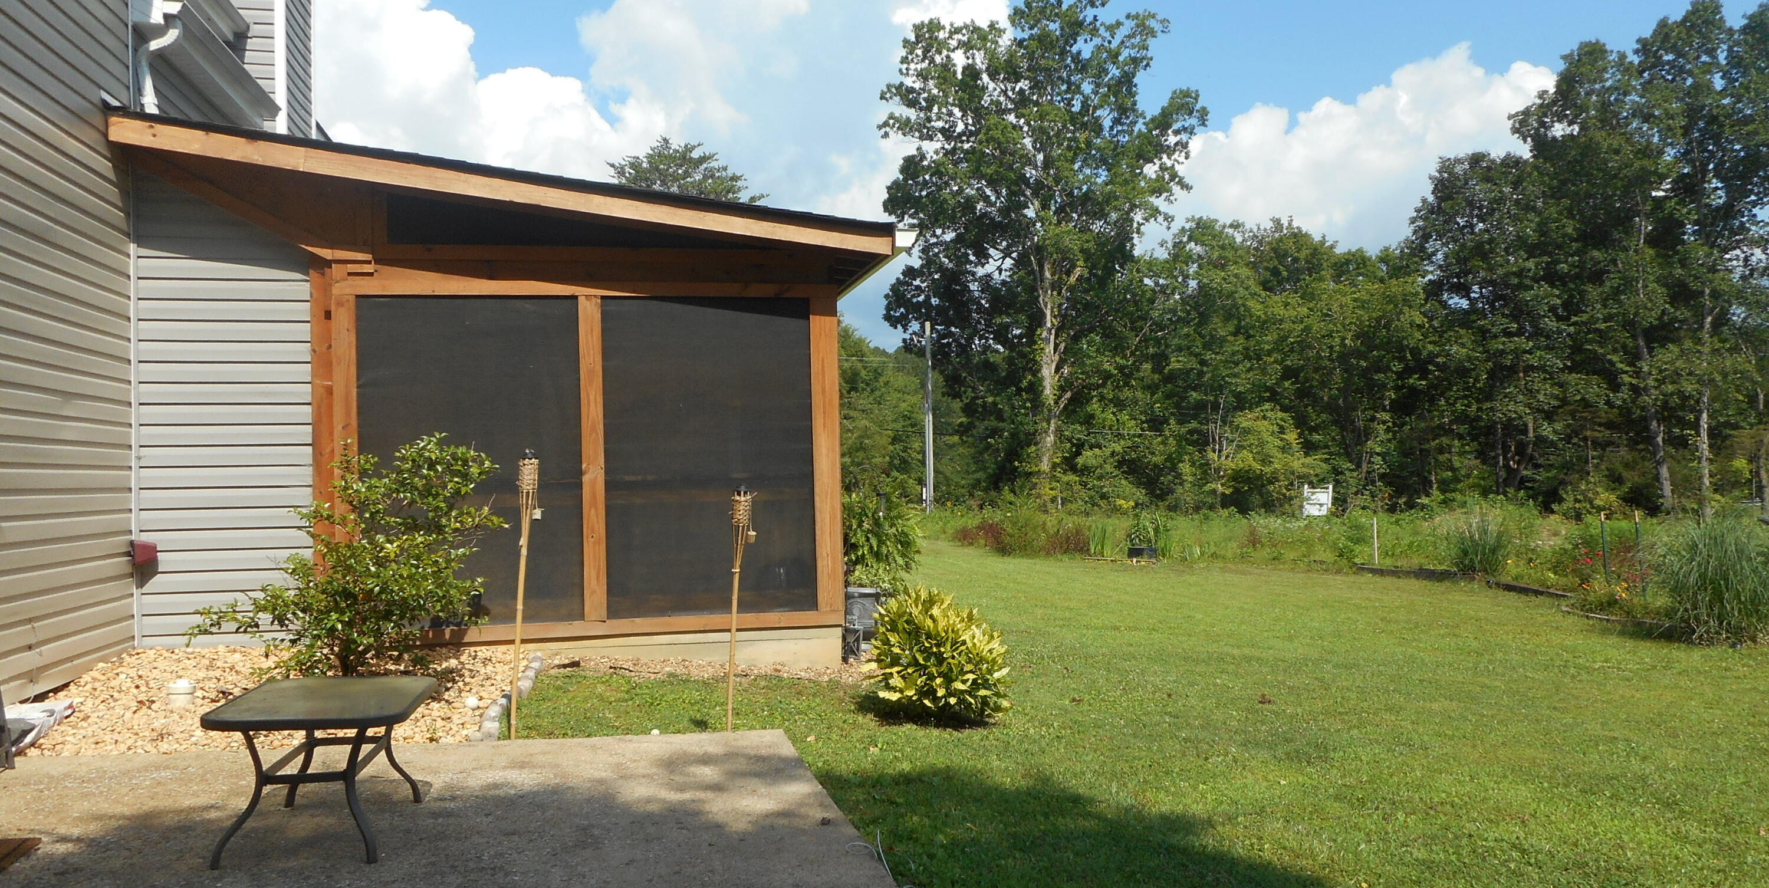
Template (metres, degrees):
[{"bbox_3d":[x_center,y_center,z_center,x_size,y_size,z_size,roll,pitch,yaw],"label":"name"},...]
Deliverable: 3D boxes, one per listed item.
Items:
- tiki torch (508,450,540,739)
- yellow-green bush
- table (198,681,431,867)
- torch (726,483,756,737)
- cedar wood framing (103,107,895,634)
[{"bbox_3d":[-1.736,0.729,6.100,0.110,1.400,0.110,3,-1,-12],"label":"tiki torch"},{"bbox_3d":[0.302,1.176,7.250,0.830,0.750,0.830,-1,-1,0],"label":"yellow-green bush"},{"bbox_3d":[-1.930,1.113,4.436,0.640,0.465,0.870,1,-2,-10],"label":"table"},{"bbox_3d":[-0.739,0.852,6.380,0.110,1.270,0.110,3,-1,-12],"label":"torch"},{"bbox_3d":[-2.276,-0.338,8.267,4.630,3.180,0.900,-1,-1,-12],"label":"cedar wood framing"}]

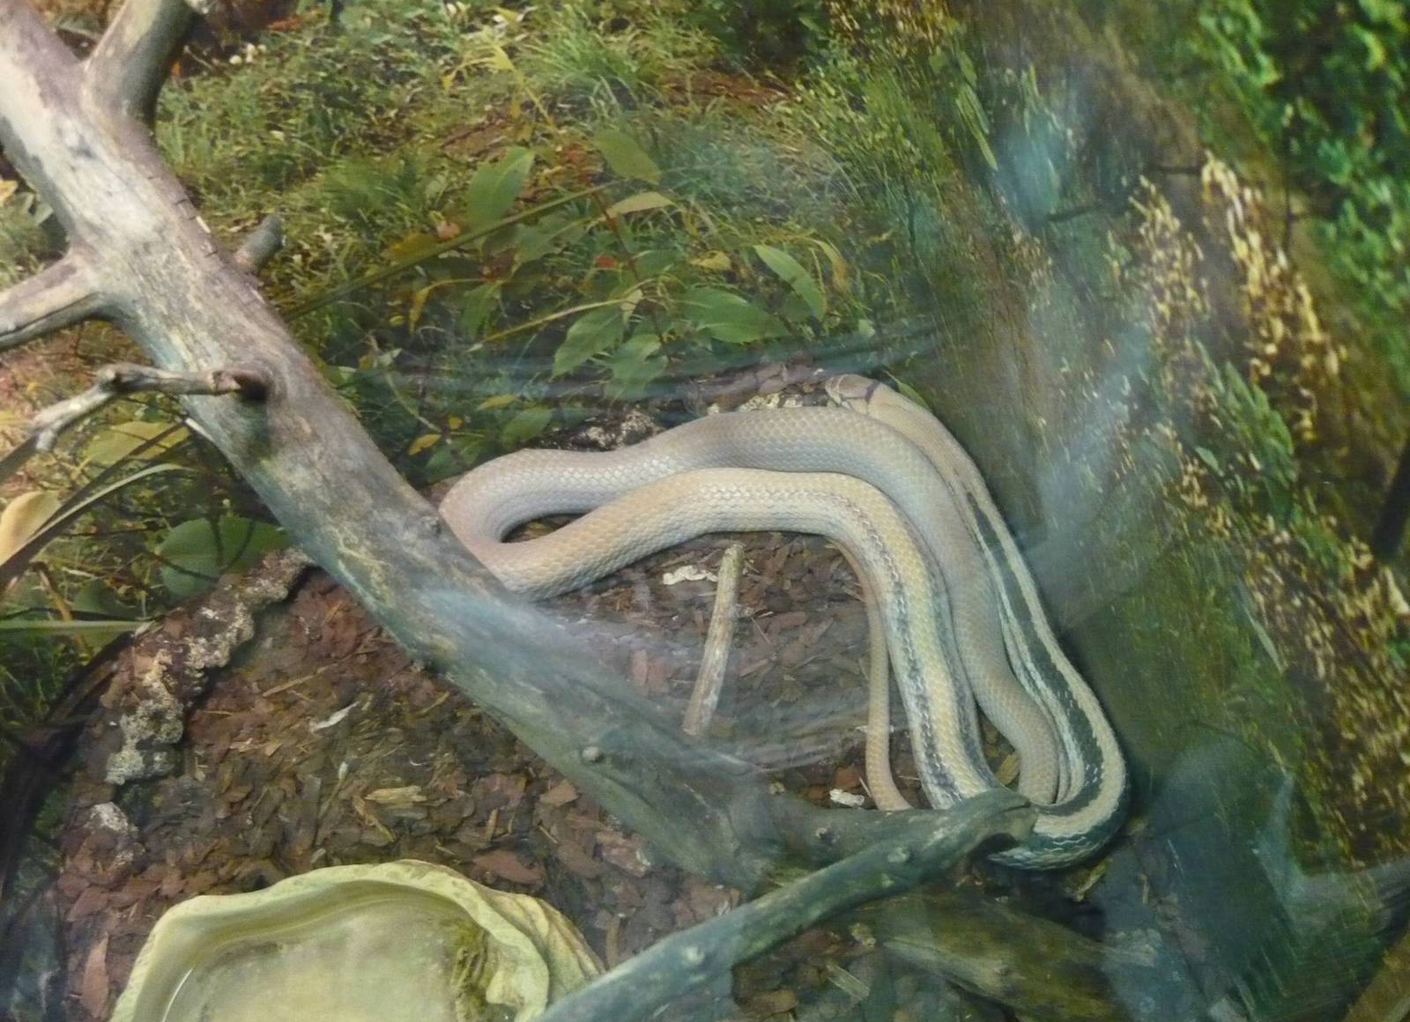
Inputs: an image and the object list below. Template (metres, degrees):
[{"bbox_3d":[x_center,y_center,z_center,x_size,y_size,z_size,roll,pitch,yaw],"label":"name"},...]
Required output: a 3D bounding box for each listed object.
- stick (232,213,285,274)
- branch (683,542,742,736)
[{"bbox_3d":[-0.290,-0.172,0.870,0.018,0.018,0.045,40,65,0],"label":"stick"},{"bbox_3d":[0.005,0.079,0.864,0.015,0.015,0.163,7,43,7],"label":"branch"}]

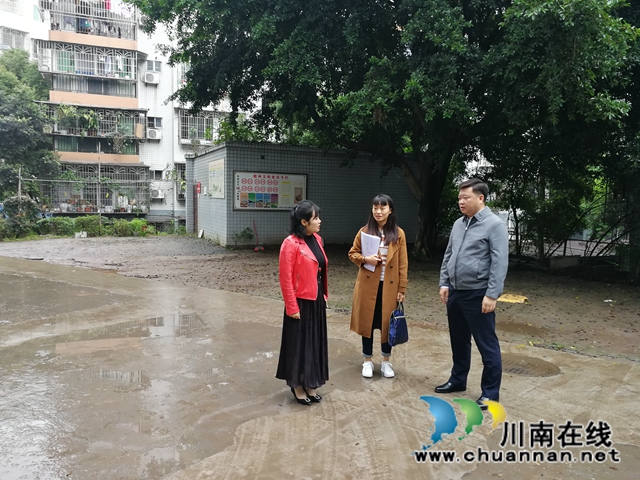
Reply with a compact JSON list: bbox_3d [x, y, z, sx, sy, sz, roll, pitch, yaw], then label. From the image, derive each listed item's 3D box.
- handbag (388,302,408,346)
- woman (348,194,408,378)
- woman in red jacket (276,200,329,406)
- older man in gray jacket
[{"bbox_3d":[0.700,0.753,4.450,0.100,0.380,0.260,3,5,33],"label":"handbag"},{"bbox_3d":[0.541,0.417,4.504,0.530,1.639,0.360,1,4,7],"label":"woman"},{"bbox_3d":[-0.126,0.486,3.934,0.420,1.575,0.450,4,5,40],"label":"woman in red jacket"},{"bbox_3d":[1.230,0.405,3.942,0.400,1.755,0.560,-2,5,-35],"label":"older man in gray jacket"}]

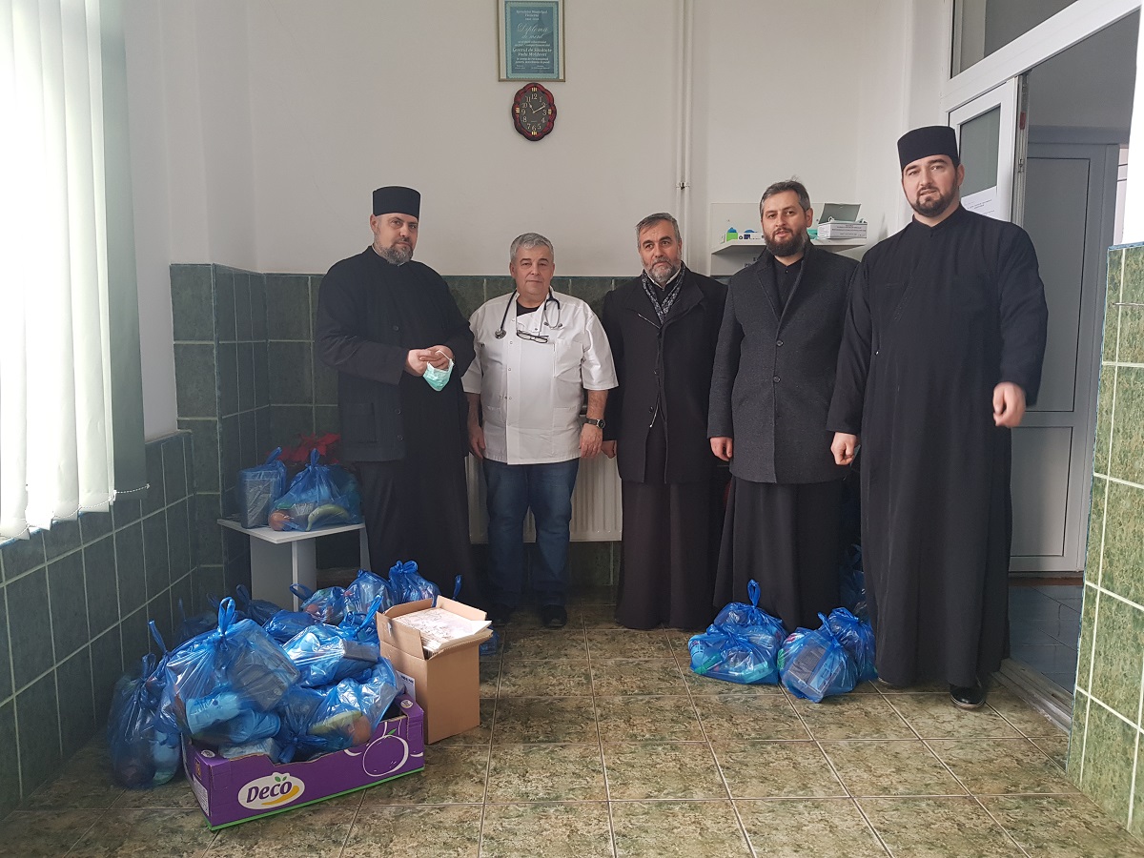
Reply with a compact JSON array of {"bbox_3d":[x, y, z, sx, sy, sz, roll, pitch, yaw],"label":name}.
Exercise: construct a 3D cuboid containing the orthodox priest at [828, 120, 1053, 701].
[{"bbox_3d":[1.245,-0.052,3.014,0.700,1.930,0.460,2,7,20],"label":"orthodox priest"}]

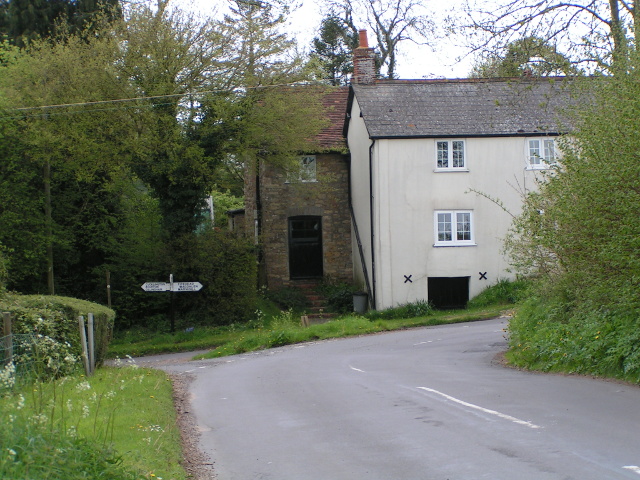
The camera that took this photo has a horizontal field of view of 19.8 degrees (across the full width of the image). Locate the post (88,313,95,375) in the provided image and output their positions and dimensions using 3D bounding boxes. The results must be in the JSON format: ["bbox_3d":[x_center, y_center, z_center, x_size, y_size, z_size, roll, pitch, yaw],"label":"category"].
[{"bbox_3d":[-3.578,1.626,28.700,0.080,0.960,0.080,-1,0,-11],"label":"post"}]

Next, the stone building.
[{"bbox_3d":[-0.682,-1.555,57.500,2.850,6.350,4.200,-1,0,-9],"label":"stone building"}]

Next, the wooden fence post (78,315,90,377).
[{"bbox_3d":[-3.662,1.658,28.500,0.075,0.940,0.075,-7,0,-11],"label":"wooden fence post"}]

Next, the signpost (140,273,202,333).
[{"bbox_3d":[-3.962,1.740,49.000,1.660,1.700,0.130,-1,0,-3],"label":"signpost"}]

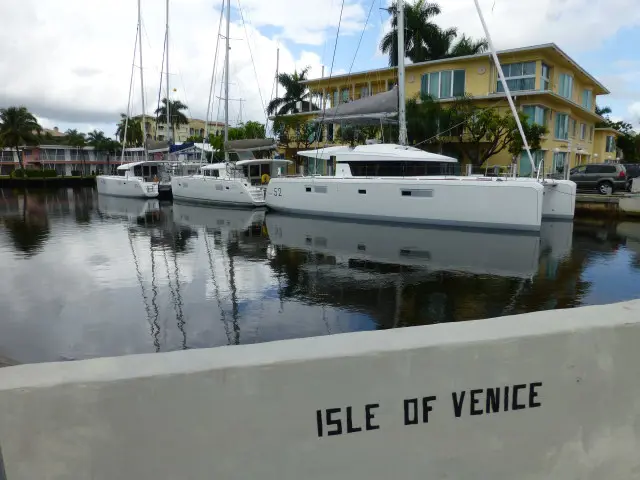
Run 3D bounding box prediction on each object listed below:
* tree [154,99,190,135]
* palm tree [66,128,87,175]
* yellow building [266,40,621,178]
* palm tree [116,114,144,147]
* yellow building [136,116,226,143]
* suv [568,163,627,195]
[{"bbox_3d":[-33.504,-23.057,101.300,7.300,17.860,7.300,7,11,39],"label":"tree"},{"bbox_3d":[-47.118,-16.876,86.697,4.200,9.570,4.200,7,11,39],"label":"palm tree"},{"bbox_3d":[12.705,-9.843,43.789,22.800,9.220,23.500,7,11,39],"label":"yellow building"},{"bbox_3d":[-45.347,-22.321,106.086,6.600,14.910,6.600,7,11,39],"label":"palm tree"},{"bbox_3d":[-47.010,-28.245,138.954,16.000,17.050,29.000,7,11,39],"label":"yellow building"},{"bbox_3d":[16.318,-3.763,27.734,4.750,1.890,1.880,7,11,39],"label":"suv"}]

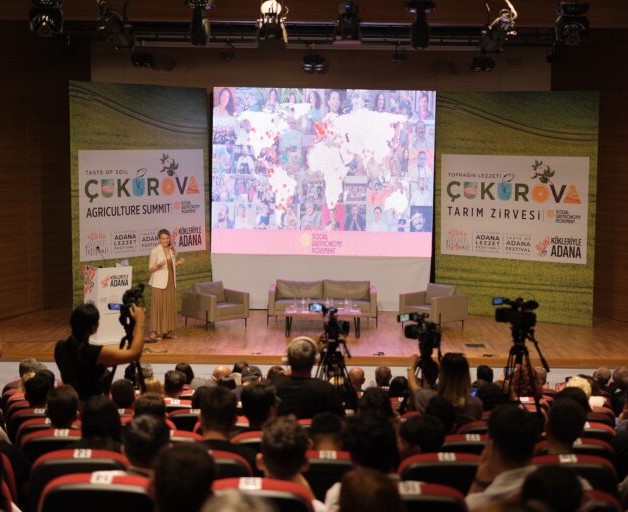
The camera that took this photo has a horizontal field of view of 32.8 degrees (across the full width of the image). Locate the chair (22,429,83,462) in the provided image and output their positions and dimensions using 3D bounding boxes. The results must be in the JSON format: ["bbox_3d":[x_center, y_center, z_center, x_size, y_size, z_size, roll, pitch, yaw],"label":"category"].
[{"bbox_3d":[-1.359,1.384,5.993,0.540,0.950,0.620,1,5,0],"label":"chair"}]

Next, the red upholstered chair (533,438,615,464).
[{"bbox_3d":[1.472,1.478,6.409,0.550,0.950,0.640,1,6,-2],"label":"red upholstered chair"}]

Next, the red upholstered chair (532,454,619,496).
[{"bbox_3d":[1.137,1.348,5.054,0.540,0.950,0.620,1,5,0],"label":"red upholstered chair"}]

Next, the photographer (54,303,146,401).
[{"bbox_3d":[-1.614,1.169,7.971,0.600,1.639,0.520,3,5,24],"label":"photographer"}]

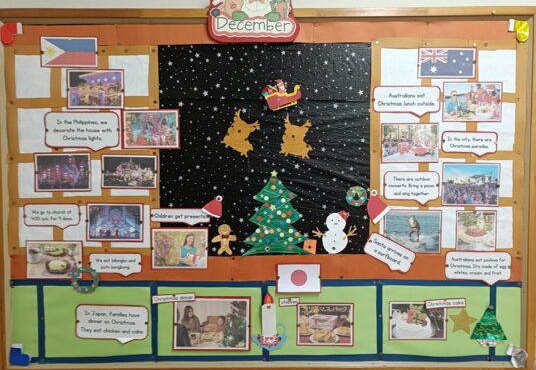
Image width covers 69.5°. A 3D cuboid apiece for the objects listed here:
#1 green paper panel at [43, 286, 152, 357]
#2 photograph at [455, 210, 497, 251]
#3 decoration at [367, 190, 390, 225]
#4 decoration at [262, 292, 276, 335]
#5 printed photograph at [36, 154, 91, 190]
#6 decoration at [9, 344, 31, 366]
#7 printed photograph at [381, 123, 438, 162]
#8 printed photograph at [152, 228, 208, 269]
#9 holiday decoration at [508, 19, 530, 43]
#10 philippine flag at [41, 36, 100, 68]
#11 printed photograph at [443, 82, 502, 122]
[{"bbox_3d":[-0.582,0.468,1.316,0.375,0.247,0.008,0,2,0],"label":"green paper panel"},{"bbox_3d":[0.748,0.171,1.382,0.145,0.156,0.008,1,2,0],"label":"photograph"},{"bbox_3d":[0.373,0.074,1.298,0.079,0.117,0.010,0,2,0],"label":"decoration"},{"bbox_3d":[0.006,0.448,1.344,0.050,0.156,0.012,0,2,0],"label":"decoration"},{"bbox_3d":[-0.693,-0.040,1.301,0.193,0.128,0.008,0,2,0],"label":"printed photograph"},{"bbox_3d":[-0.864,0.595,1.350,0.075,0.080,0.015,0,2,0],"label":"decoration"},{"bbox_3d":[0.508,-0.148,1.372,0.202,0.140,0.008,0,2,0],"label":"printed photograph"},{"bbox_3d":[-0.315,0.229,1.383,0.200,0.146,0.008,1,2,0],"label":"printed photograph"},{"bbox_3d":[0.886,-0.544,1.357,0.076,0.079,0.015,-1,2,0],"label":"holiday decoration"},{"bbox_3d":[-0.664,-0.444,1.289,0.195,0.102,0.008,0,2,0],"label":"philippine flag"},{"bbox_3d":[0.685,-0.276,1.287,0.200,0.132,0.008,0,2,0],"label":"printed photograph"}]

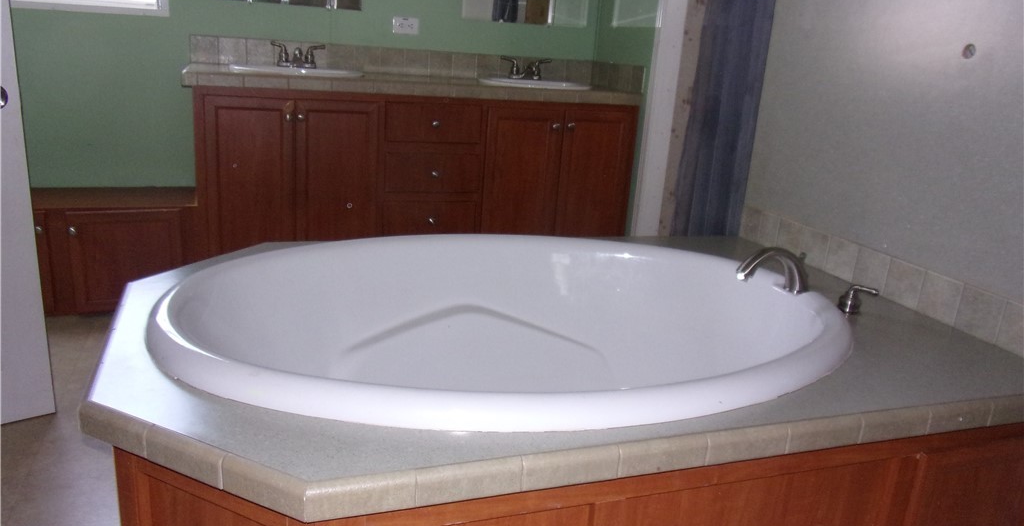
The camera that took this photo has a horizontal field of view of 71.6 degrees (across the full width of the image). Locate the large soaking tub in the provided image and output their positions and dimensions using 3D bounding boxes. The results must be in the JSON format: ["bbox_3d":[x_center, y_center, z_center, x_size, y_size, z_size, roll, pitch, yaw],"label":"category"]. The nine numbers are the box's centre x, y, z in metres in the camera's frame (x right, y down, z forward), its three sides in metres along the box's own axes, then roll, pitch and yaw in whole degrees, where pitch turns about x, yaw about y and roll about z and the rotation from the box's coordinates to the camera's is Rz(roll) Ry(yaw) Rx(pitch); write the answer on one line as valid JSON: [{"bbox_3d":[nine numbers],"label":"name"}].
[{"bbox_3d":[0.004,0.298,1.683,1.531,0.480,1.066,-1,17,-16],"label":"large soaking tub"}]

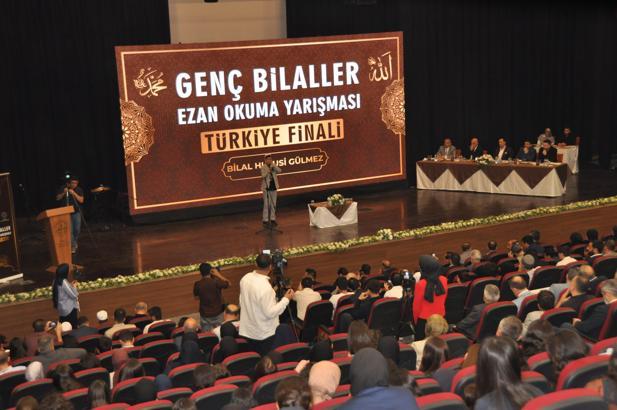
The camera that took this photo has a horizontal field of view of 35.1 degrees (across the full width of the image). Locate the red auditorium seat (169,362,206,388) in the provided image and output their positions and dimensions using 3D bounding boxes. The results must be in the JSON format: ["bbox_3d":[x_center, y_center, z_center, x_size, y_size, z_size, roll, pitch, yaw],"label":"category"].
[{"bbox_3d":[-1.263,2.032,9.991,0.560,0.950,0.620,-8,11,-26],"label":"red auditorium seat"}]

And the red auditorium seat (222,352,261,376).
[{"bbox_3d":[-0.758,1.963,10.236,0.560,0.950,0.620,-8,11,-26],"label":"red auditorium seat"}]

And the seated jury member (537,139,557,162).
[{"bbox_3d":[6.317,-1.022,25.949,0.520,1.310,0.700,4,12,34],"label":"seated jury member"}]

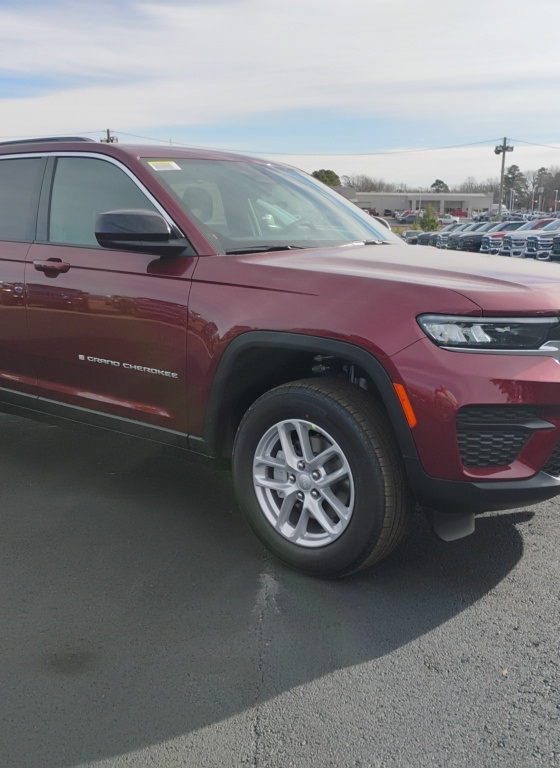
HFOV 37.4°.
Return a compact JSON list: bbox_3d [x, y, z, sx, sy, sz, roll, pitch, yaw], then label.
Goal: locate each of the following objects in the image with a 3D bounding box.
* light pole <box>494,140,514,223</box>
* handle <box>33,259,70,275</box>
[{"bbox_3d":[24.198,-21.949,90.000,2.100,9.600,0.900,4,10,14],"label":"light pole"},{"bbox_3d":[-1.097,-0.567,3.981,0.255,0.070,0.060,9,13,38],"label":"handle"}]

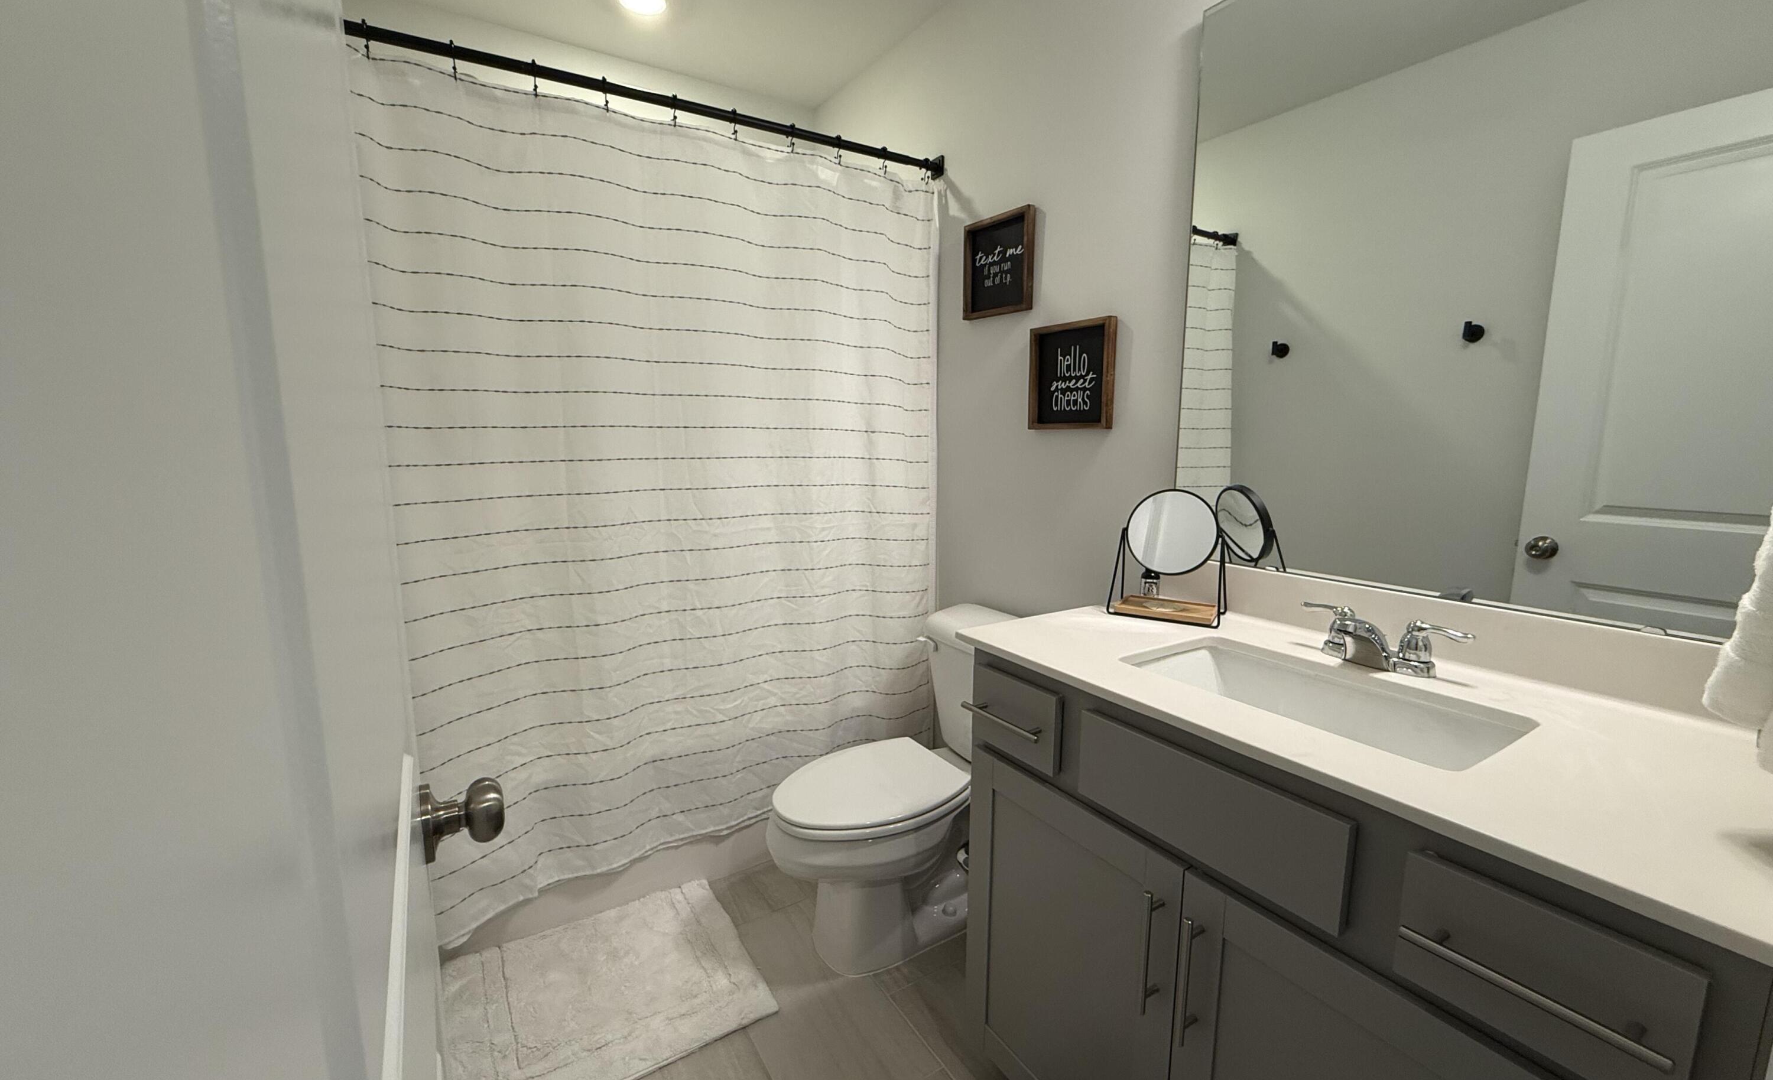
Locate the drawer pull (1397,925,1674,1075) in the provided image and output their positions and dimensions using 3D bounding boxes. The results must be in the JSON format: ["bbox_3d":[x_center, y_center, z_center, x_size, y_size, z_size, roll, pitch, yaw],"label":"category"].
[{"bbox_3d":[0.575,0.404,0.647,0.036,0.012,0.186,-6,11,-32],"label":"drawer pull"}]

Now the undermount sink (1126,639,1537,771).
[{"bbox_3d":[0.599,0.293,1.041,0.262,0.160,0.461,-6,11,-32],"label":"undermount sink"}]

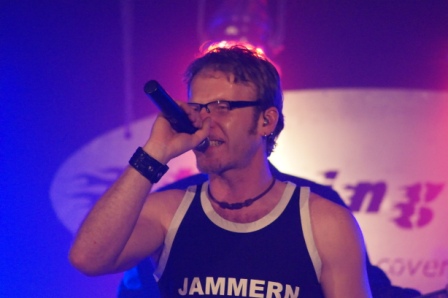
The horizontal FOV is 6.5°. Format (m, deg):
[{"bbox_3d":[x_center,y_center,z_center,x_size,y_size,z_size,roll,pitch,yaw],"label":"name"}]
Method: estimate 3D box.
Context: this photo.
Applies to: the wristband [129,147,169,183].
[{"bbox_3d":[-0.143,0.031,7.400,0.067,0.036,0.056,38,9,0],"label":"wristband"}]

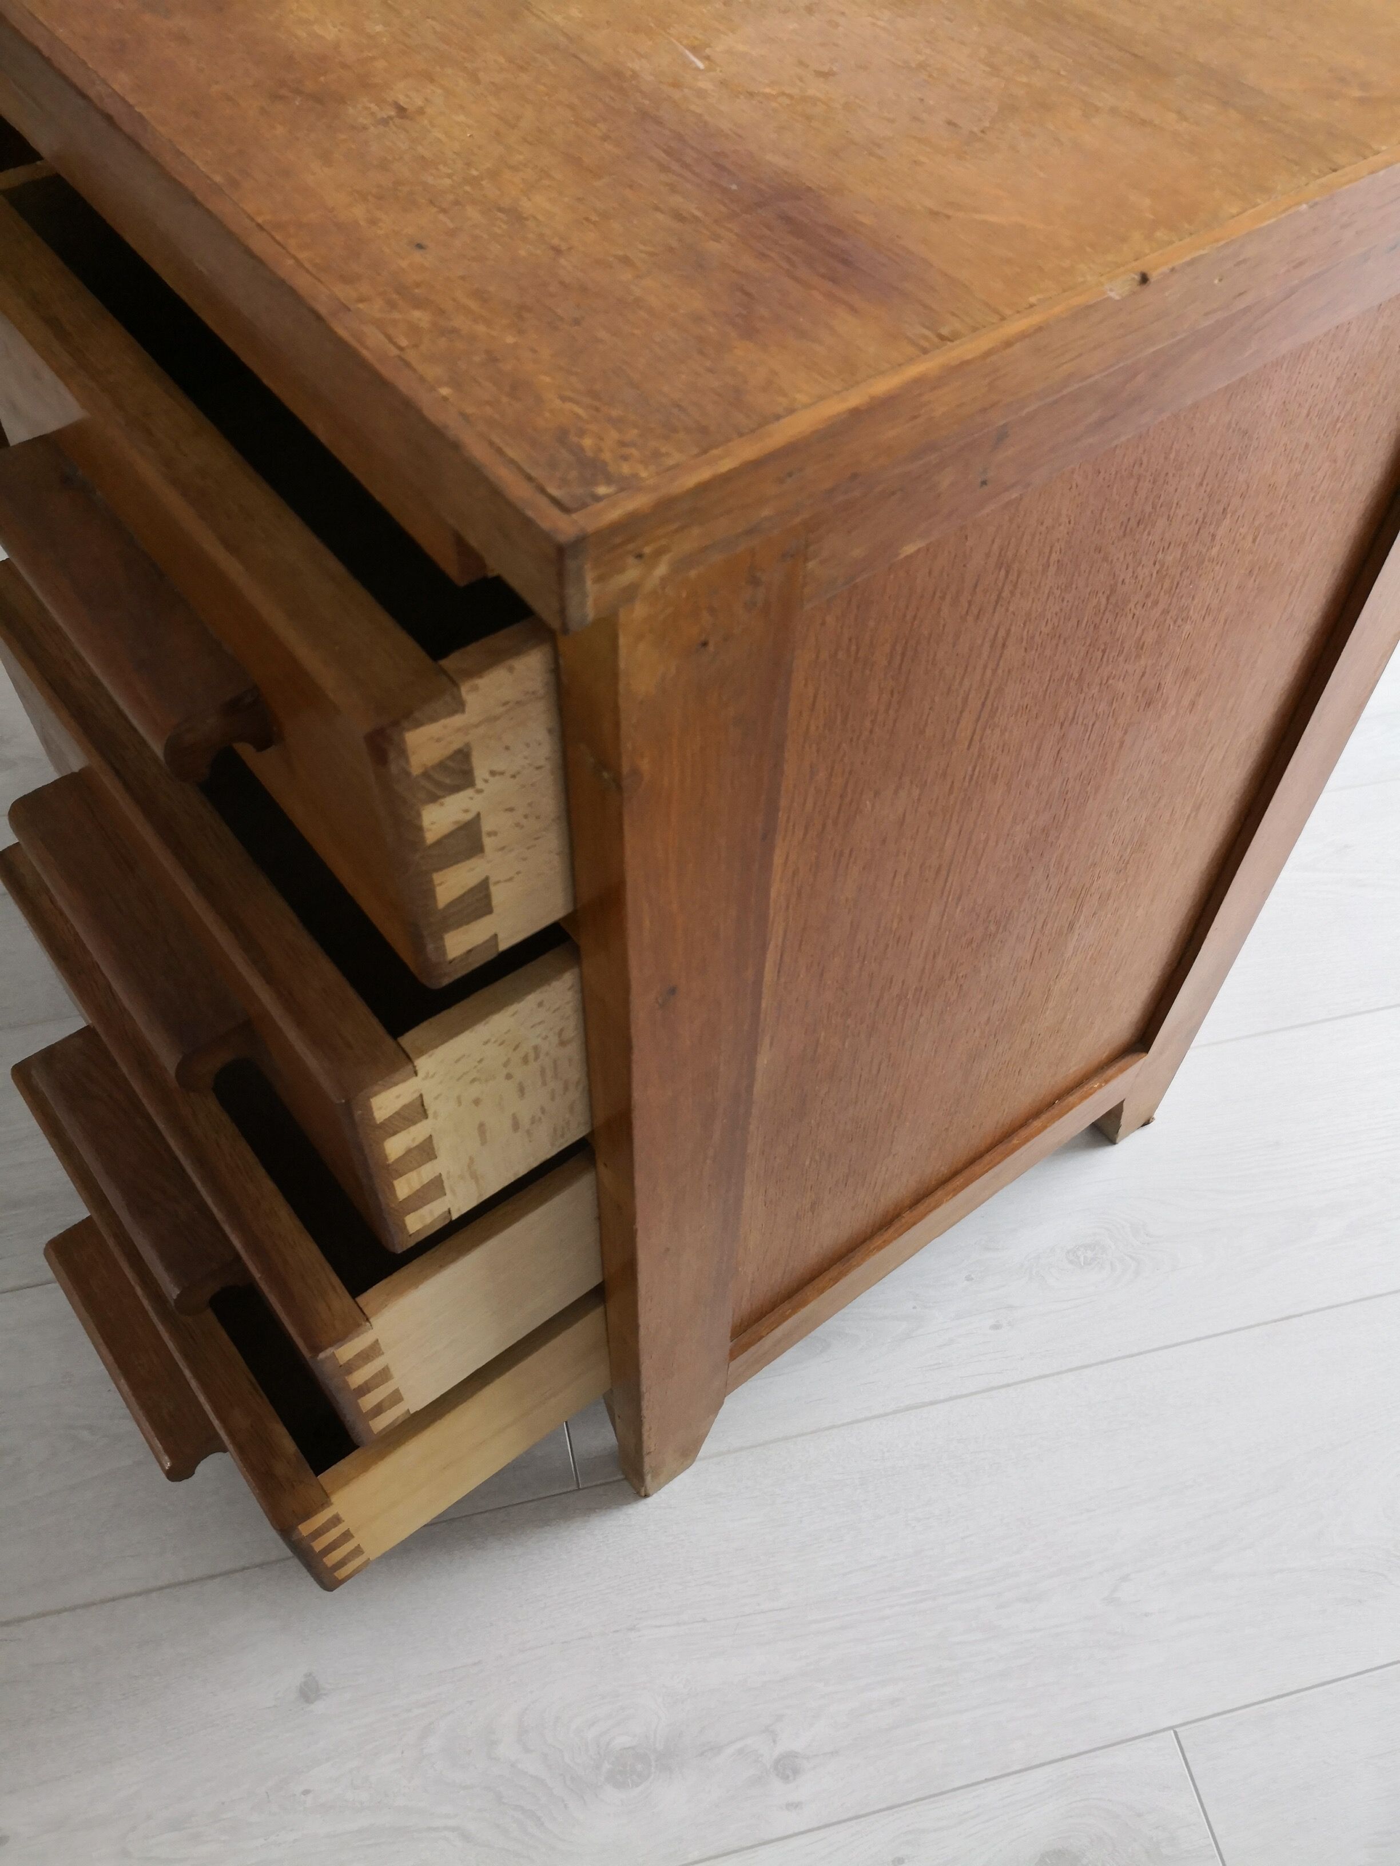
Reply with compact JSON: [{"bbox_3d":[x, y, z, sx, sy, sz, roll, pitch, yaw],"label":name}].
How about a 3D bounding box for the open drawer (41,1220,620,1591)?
[{"bbox_3d":[-0.192,0.143,0.739,0.237,0.107,0.288,-31,60,-22],"label":"open drawer"}]

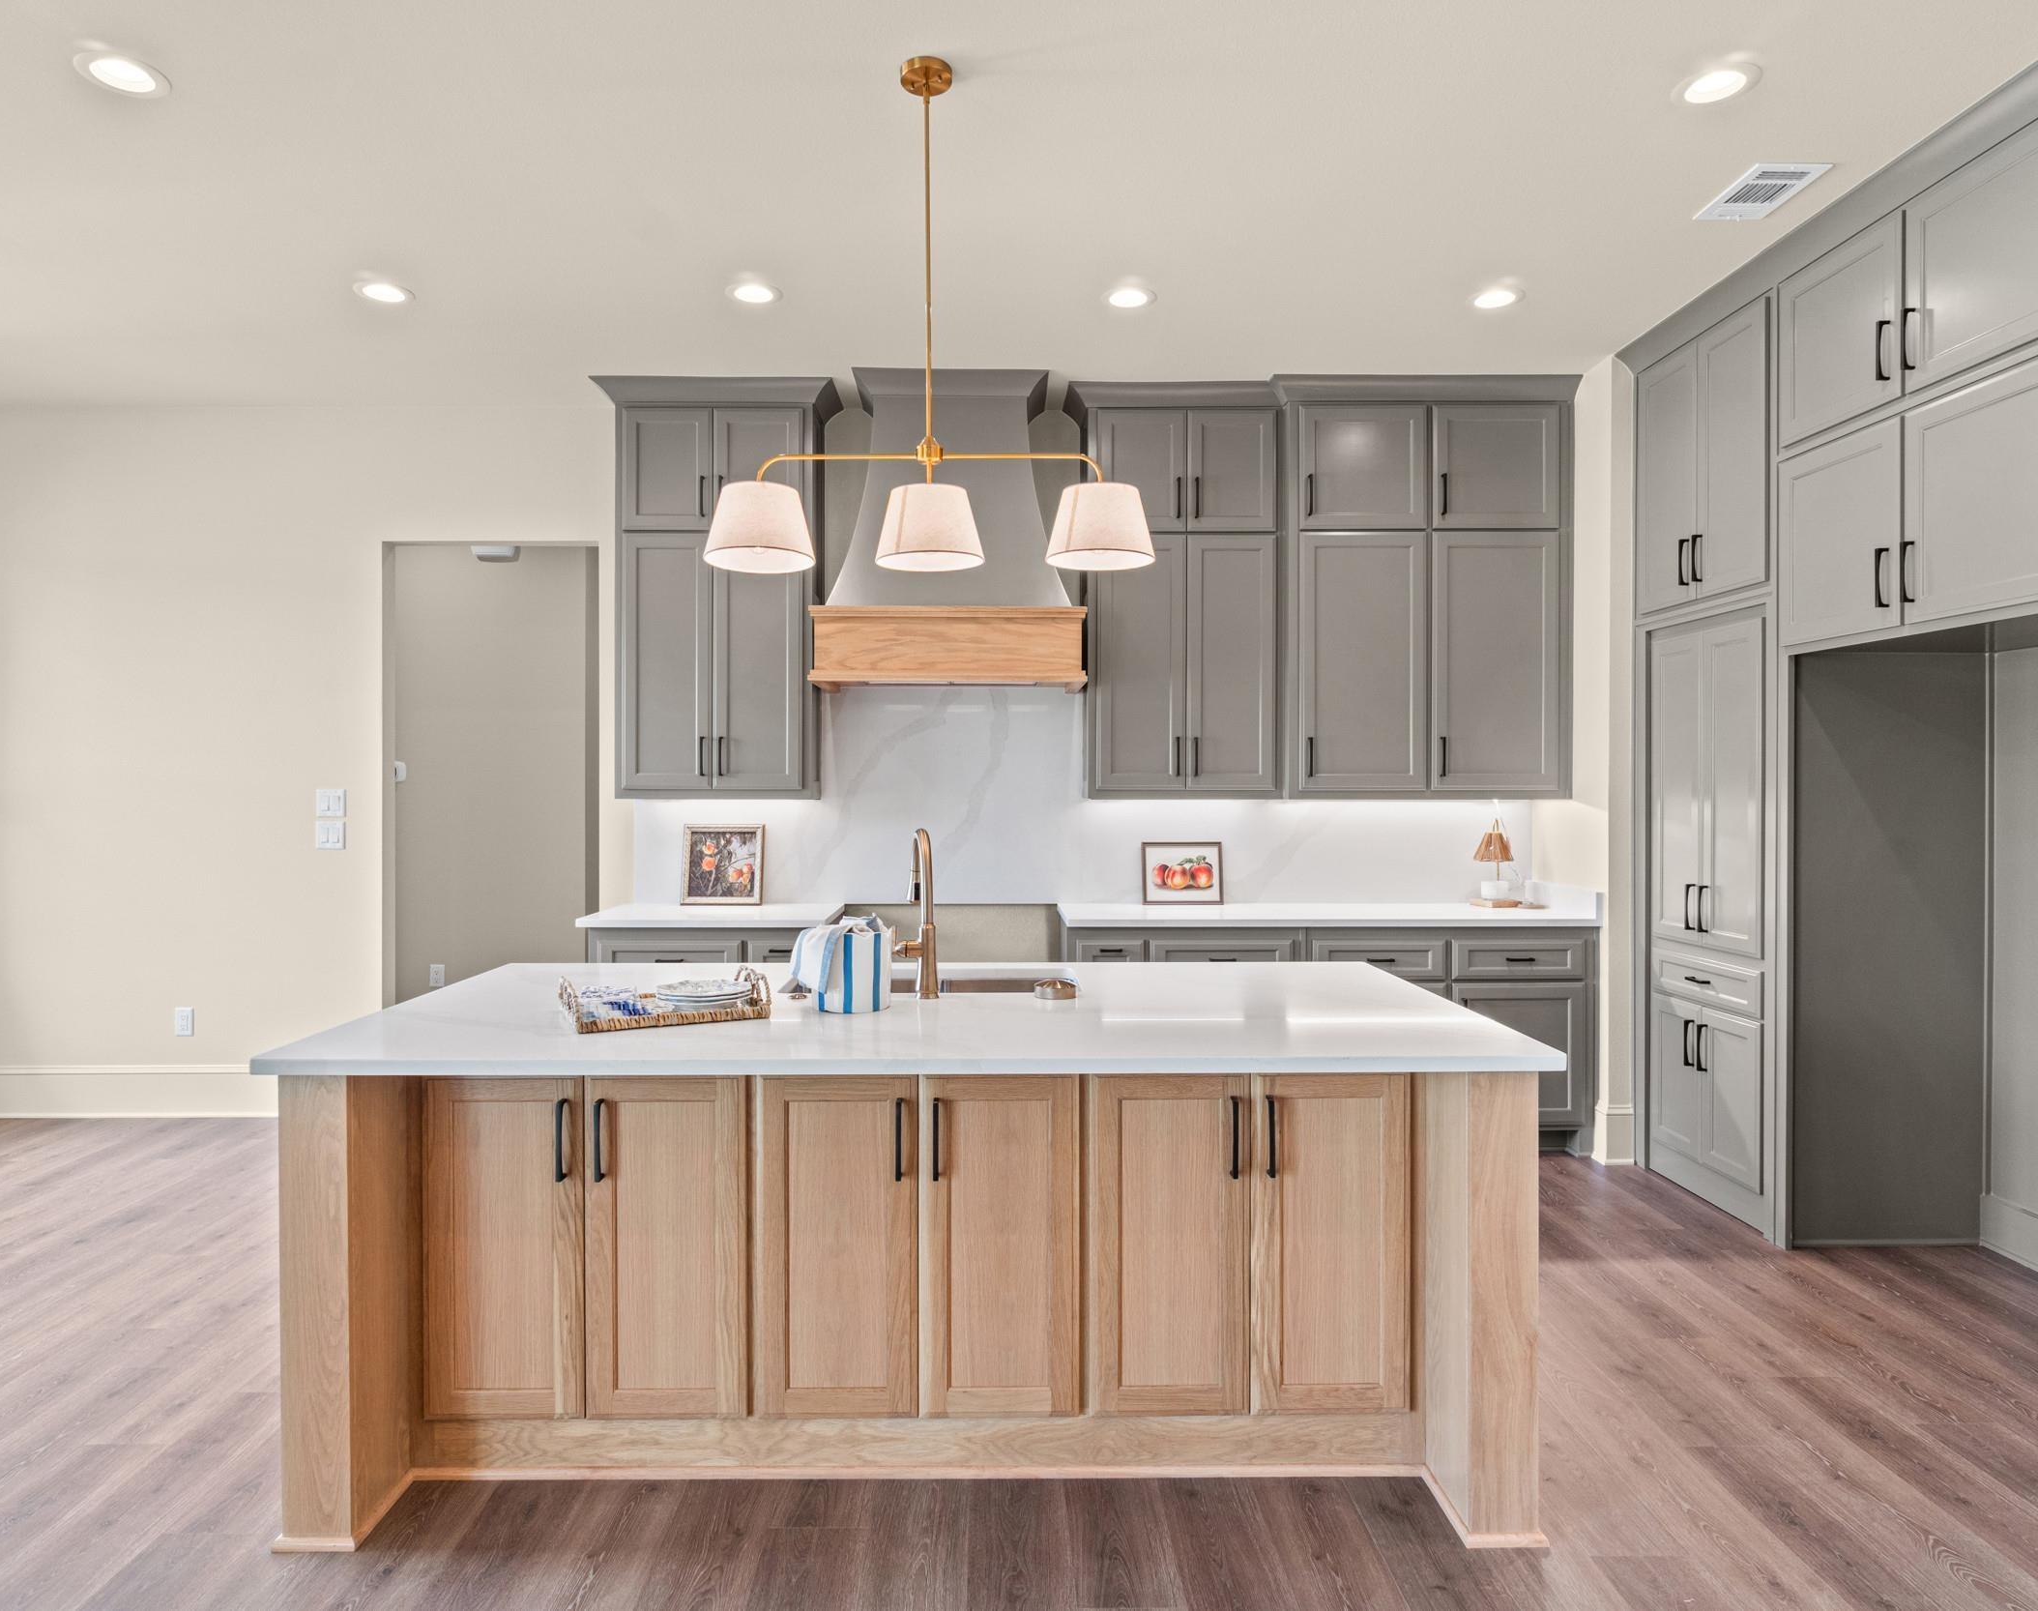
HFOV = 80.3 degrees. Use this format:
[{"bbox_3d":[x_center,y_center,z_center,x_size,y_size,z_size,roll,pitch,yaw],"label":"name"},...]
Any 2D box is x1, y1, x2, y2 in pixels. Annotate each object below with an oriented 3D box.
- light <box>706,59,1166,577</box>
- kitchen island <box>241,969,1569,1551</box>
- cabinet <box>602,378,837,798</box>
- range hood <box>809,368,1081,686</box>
[{"bbox_3d":[-0.201,-1.103,2.736,1.026,1.128,0.252,0,0,-1],"label":"light"},{"bbox_3d":[-0.199,0.908,2.795,2.389,0.914,1.182,0,1,-1],"label":"kitchen island"},{"bbox_3d":[-1.224,-0.853,5.009,0.895,1.648,0.376,0,0,-1],"label":"cabinet"},{"bbox_3d":[-0.273,-1.065,4.930,1.073,1.234,0.567,0,0,-1],"label":"range hood"}]

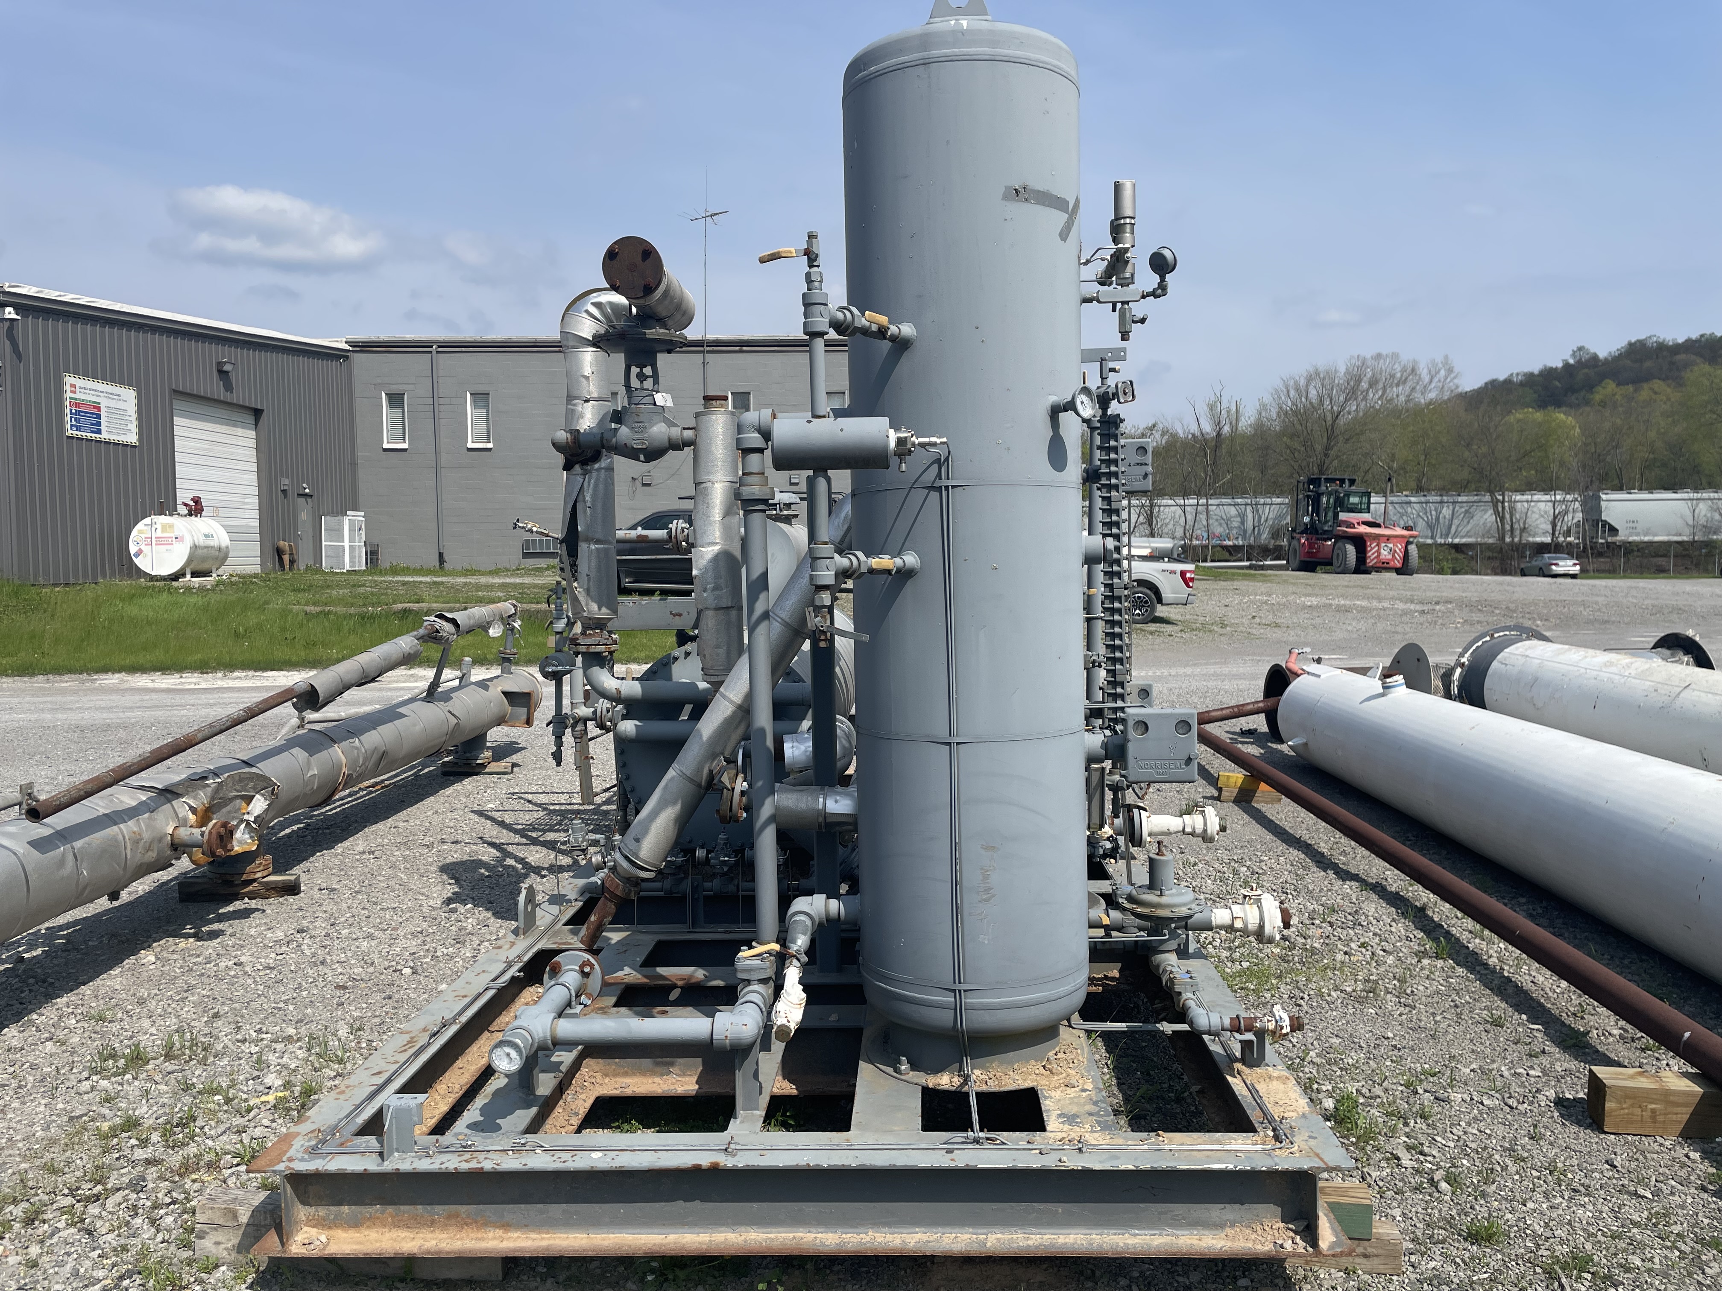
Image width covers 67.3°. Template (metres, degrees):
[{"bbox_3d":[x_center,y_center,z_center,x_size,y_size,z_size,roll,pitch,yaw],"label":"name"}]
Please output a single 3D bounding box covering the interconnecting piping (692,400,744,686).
[{"bbox_3d":[-0.528,-0.377,4.770,0.178,1.070,0.178,-1,3,3],"label":"interconnecting piping"}]

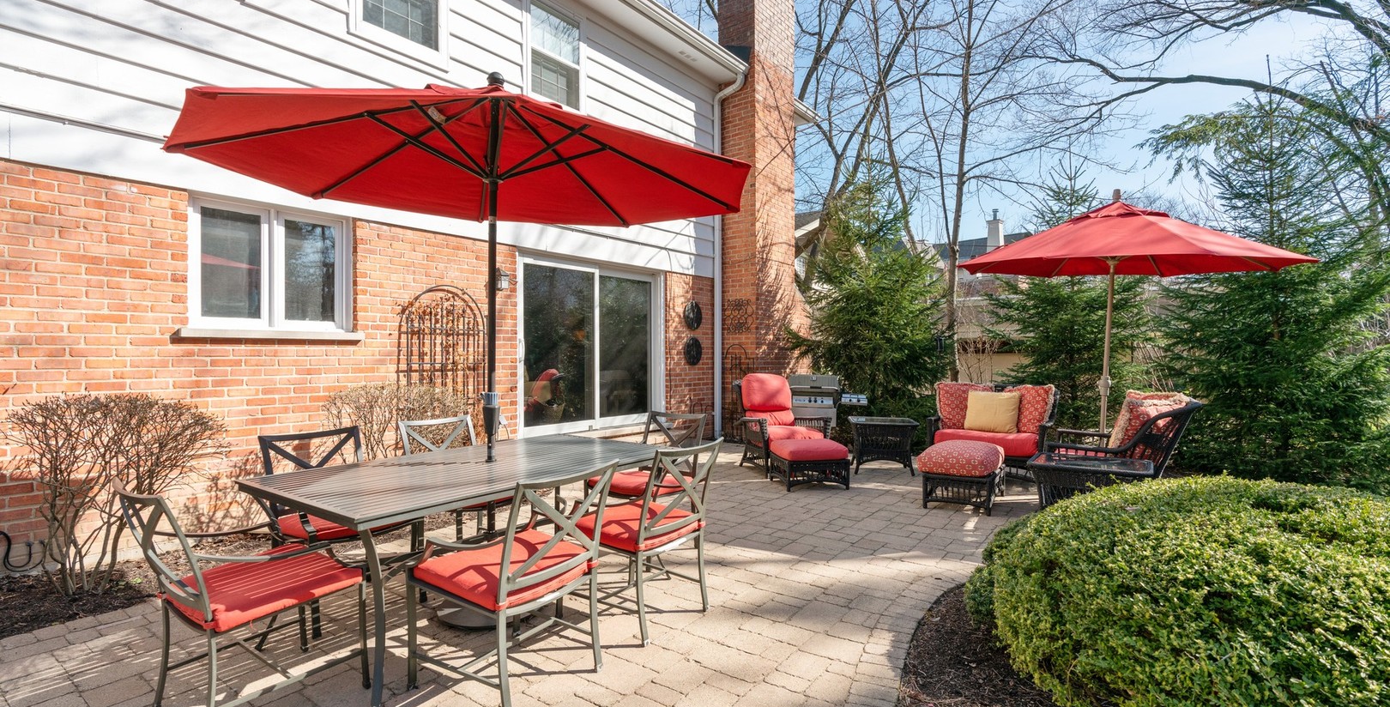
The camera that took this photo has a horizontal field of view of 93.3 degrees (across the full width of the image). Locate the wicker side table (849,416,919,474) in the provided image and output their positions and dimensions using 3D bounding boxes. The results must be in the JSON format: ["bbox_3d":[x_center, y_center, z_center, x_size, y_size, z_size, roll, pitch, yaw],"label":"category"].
[{"bbox_3d":[2.180,1.080,7.620,0.700,0.585,0.710,0,0,11],"label":"wicker side table"}]

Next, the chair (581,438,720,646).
[{"bbox_3d":[-0.277,0.901,3.409,0.680,0.917,0.600,0,0,36],"label":"chair"}]

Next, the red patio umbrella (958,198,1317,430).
[{"bbox_3d":[3.870,-0.110,6.100,2.720,2.810,2.720,0,0,36],"label":"red patio umbrella"}]

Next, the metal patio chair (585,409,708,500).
[{"bbox_3d":[-0.335,0.872,4.350,0.580,0.885,0.670,0,0,33],"label":"metal patio chair"}]

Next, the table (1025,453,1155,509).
[{"bbox_3d":[2.843,1.072,4.709,0.720,0.580,0.660,0,0,33],"label":"table"}]

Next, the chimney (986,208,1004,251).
[{"bbox_3d":[16.930,-6.830,37.000,0.760,2.600,0.740,0,0,-43],"label":"chimney"}]

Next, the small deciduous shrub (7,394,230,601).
[{"bbox_3d":[-3.320,0.800,3.820,0.920,1.120,1.000,0,0,36],"label":"small deciduous shrub"}]

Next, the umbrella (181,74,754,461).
[{"bbox_3d":[-1.040,-0.065,3.390,2.720,2.760,2.720,0,0,36],"label":"umbrella"}]

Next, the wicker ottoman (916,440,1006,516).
[{"bbox_3d":[2.345,1.043,5.720,0.600,0.530,0.740,0,0,26],"label":"wicker ottoman"}]

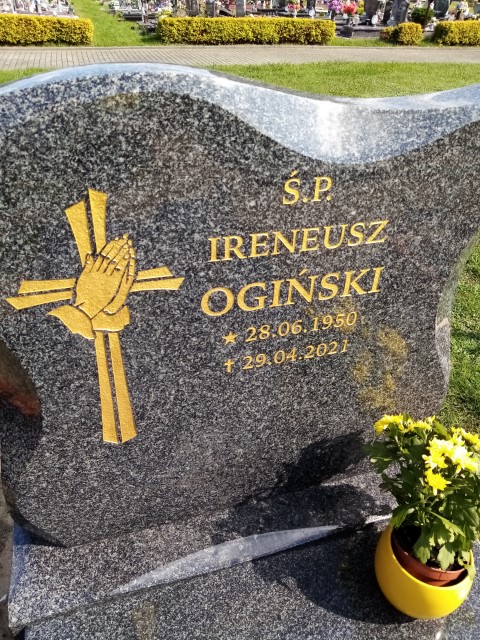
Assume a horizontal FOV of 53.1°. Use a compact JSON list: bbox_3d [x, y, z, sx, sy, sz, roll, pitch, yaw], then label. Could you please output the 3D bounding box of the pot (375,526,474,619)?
[{"bbox_3d":[0.328,0.447,0.869,0.162,0.129,0.162,1,36,-1],"label":"pot"}]

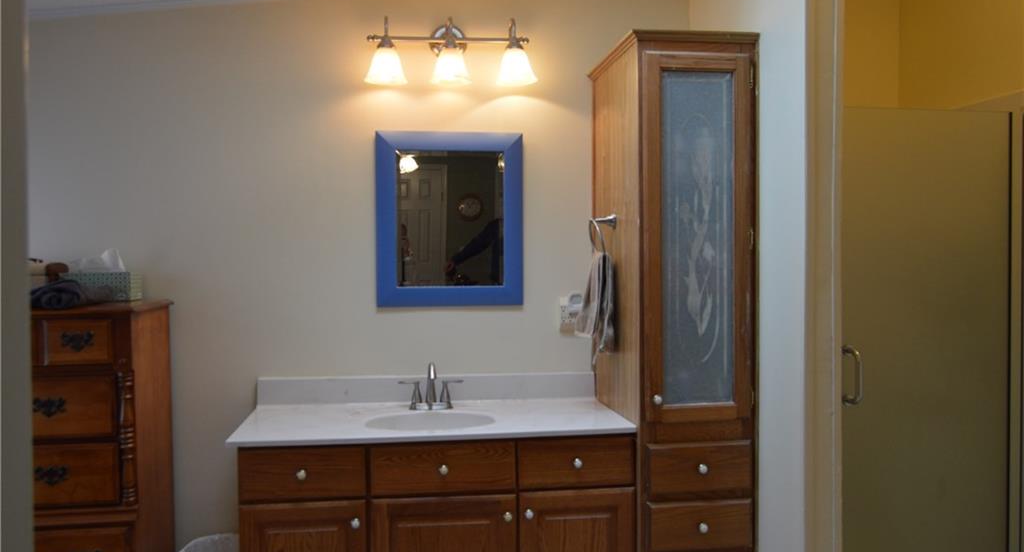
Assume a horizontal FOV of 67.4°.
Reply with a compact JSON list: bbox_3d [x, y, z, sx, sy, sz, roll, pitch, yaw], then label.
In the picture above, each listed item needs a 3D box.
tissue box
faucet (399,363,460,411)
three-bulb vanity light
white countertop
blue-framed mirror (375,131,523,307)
[{"bbox_3d":[-1.391,0.037,2.602,0.224,0.098,0.122,0,1,-8],"label":"tissue box"},{"bbox_3d":[-0.280,0.398,2.696,0.231,0.160,0.145,0,1,-8],"label":"faucet"},{"bbox_3d":[-0.216,-0.811,2.774,0.626,0.234,0.182,0,1,-8],"label":"three-bulb vanity light"},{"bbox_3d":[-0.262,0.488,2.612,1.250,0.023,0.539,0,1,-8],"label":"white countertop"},{"bbox_3d":[-0.229,-0.209,2.862,0.547,0.646,0.026,0,1,-8],"label":"blue-framed mirror"}]

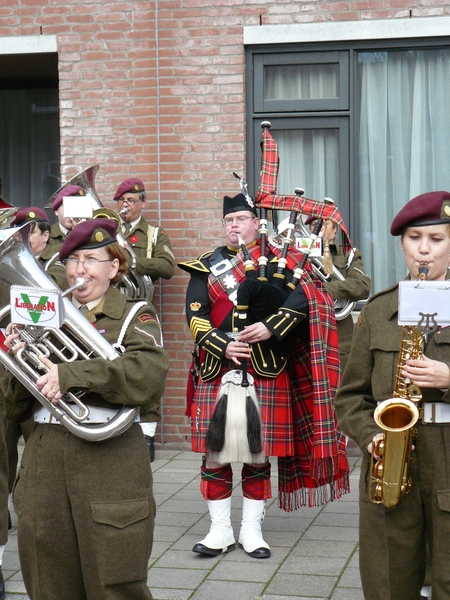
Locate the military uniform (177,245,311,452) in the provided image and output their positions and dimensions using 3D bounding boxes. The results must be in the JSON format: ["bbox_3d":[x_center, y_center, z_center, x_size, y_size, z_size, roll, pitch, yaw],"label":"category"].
[{"bbox_3d":[0.096,0.239,7.180,0.610,1.060,0.400,0,5,12],"label":"military uniform"}]

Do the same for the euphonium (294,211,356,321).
[{"bbox_3d":[0.556,-0.185,8.300,0.340,0.660,0.320,-38,3,14],"label":"euphonium"}]

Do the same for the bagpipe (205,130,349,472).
[{"bbox_3d":[0.285,-0.095,7.100,0.660,1.480,0.450,0,5,12],"label":"bagpipe"}]

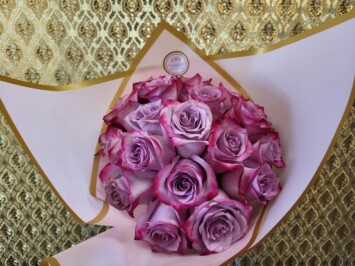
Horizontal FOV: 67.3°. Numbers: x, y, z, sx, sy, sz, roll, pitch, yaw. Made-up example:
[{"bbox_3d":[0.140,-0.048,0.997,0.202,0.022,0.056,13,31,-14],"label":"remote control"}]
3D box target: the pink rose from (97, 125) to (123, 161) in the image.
[{"bbox_3d":[-0.089,0.014,0.388,0.054,0.056,0.056,11,-7,-37],"label":"pink rose"}]

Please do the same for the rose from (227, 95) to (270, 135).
[{"bbox_3d":[0.101,-0.022,0.385,0.062,0.062,0.056,0,-30,-44],"label":"rose"}]

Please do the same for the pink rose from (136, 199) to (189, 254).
[{"bbox_3d":[-0.019,0.113,0.325,0.060,0.060,0.057,4,35,12],"label":"pink rose"}]

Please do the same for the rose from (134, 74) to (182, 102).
[{"bbox_3d":[-0.027,-0.056,0.395,0.067,0.056,0.067,0,32,17],"label":"rose"}]

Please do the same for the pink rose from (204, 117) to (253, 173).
[{"bbox_3d":[0.061,0.014,0.325,0.060,0.060,0.056,-9,-11,-26],"label":"pink rose"}]

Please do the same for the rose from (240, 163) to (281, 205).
[{"bbox_3d":[0.105,0.065,0.345,0.054,0.054,0.054,9,19,42],"label":"rose"}]

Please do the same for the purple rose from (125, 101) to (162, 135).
[{"bbox_3d":[-0.045,-0.020,0.350,0.052,0.052,0.052,14,56,37],"label":"purple rose"}]

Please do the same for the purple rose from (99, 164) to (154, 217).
[{"bbox_3d":[-0.068,0.077,0.362,0.064,0.064,0.060,0,14,35],"label":"purple rose"}]

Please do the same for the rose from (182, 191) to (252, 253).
[{"bbox_3d":[0.049,0.108,0.328,0.076,0.076,0.060,0,9,-7],"label":"rose"}]

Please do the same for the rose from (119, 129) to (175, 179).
[{"bbox_3d":[-0.037,0.026,0.325,0.056,0.056,0.054,11,-3,30],"label":"rose"}]

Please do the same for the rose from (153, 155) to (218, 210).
[{"bbox_3d":[0.010,0.060,0.328,0.073,0.073,0.060,0,3,2],"label":"rose"}]

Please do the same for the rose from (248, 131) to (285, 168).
[{"bbox_3d":[0.120,0.022,0.360,0.052,0.052,0.052,-8,11,30],"label":"rose"}]

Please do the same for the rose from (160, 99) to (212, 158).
[{"bbox_3d":[0.011,-0.006,0.338,0.066,0.066,0.060,0,-25,-3],"label":"rose"}]

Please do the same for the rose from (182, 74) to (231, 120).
[{"bbox_3d":[0.038,-0.047,0.365,0.058,0.052,0.058,10,31,0],"label":"rose"}]

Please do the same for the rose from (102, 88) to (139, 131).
[{"bbox_3d":[-0.076,-0.033,0.370,0.052,0.054,0.054,36,-2,-31],"label":"rose"}]

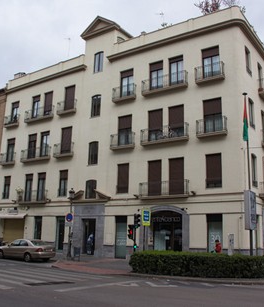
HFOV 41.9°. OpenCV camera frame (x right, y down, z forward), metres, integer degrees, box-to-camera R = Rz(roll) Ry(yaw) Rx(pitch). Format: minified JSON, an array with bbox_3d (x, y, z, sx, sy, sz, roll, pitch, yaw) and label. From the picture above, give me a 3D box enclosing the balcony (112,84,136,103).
[{"bbox_3d":[-0.564,-4.569,26.385,1.910,1.070,0.450,-7,-15,33],"label":"balcony"}]

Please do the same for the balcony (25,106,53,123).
[{"bbox_3d":[-8.487,-3.570,31.515,3.450,0.980,0.450,-7,-15,33],"label":"balcony"}]

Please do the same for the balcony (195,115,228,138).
[{"bbox_3d":[5.133,-1.643,22.225,1.848,1.148,0.539,-7,-15,31],"label":"balcony"}]

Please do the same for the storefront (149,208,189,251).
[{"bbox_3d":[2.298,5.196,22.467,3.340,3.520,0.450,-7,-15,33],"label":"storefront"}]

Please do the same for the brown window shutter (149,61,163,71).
[{"bbox_3d":[1.909,-6.651,26.444,1.140,0.656,0.060,-7,-16,33],"label":"brown window shutter"}]

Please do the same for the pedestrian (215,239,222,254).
[{"bbox_3d":[4.831,5.648,19.218,0.380,1.580,0.480,-3,-14,18],"label":"pedestrian"}]

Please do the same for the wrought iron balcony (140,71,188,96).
[{"bbox_3d":[2.329,-4.888,24.443,3.380,1.100,0.500,-7,-15,33],"label":"wrought iron balcony"}]

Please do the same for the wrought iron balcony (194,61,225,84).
[{"bbox_3d":[5.280,-5.428,23.385,1.925,1.023,0.480,-7,-16,33],"label":"wrought iron balcony"}]

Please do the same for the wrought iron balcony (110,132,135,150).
[{"bbox_3d":[-0.659,-0.906,25.561,1.960,1.070,0.450,-7,-15,33],"label":"wrought iron balcony"}]

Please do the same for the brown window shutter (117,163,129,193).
[{"bbox_3d":[-0.593,1.861,25.165,1.010,2.160,0.100,-7,-15,33],"label":"brown window shutter"}]

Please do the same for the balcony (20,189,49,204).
[{"bbox_3d":[-8.693,3.882,30.446,3.027,1.075,0.480,-7,-16,33],"label":"balcony"}]

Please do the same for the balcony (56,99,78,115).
[{"bbox_3d":[-5.713,-4.076,30.447,1.822,1.025,0.480,-7,-16,33],"label":"balcony"}]

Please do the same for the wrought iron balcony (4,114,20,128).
[{"bbox_3d":[-11.920,-3.190,34.404,1.557,1.093,0.480,-7,-16,33],"label":"wrought iron balcony"}]

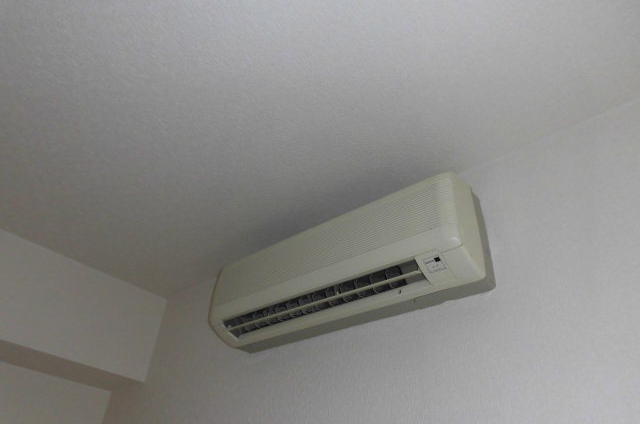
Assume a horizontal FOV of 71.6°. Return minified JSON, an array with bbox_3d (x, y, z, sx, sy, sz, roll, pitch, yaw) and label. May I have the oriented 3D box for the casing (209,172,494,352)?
[{"bbox_3d":[0.033,0.159,1.202,0.795,0.264,0.179,-25,-45,33],"label":"casing"}]

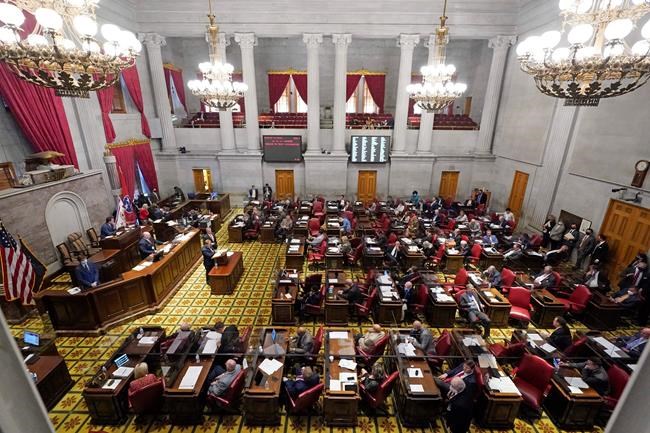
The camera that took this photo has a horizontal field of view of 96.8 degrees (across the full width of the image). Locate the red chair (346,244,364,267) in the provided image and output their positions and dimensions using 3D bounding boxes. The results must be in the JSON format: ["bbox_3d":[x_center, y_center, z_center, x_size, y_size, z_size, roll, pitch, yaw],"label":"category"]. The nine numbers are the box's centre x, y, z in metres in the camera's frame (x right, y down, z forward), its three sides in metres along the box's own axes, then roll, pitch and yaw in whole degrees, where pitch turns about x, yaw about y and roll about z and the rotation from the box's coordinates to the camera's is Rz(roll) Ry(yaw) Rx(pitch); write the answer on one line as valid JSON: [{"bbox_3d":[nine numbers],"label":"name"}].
[{"bbox_3d":[1.228,1.617,11.878,0.690,1.080,0.670,9,20,25],"label":"red chair"}]

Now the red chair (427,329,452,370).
[{"bbox_3d":[2.550,3.234,6.776,0.670,1.060,0.630,-1,19,-5],"label":"red chair"}]

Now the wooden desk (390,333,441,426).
[{"bbox_3d":[1.960,3.554,6.569,0.690,0.750,1.900,0,18,1],"label":"wooden desk"}]

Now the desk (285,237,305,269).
[{"bbox_3d":[-1.206,1.568,12.534,0.690,0.750,1.900,0,18,1],"label":"desk"}]

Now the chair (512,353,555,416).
[{"bbox_3d":[4.305,3.555,6.059,0.670,1.080,0.690,16,24,40],"label":"chair"}]

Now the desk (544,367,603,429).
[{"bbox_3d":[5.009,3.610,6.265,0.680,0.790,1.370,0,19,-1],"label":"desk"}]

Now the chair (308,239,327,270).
[{"bbox_3d":[-0.305,1.573,11.998,0.690,1.080,0.670,1,18,3],"label":"chair"}]

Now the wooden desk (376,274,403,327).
[{"bbox_3d":[1.921,2.539,9.284,0.680,0.790,1.900,0,19,-1],"label":"wooden desk"}]

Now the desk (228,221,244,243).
[{"bbox_3d":[-4.338,0.753,14.378,0.660,0.800,0.930,1,19,1],"label":"desk"}]

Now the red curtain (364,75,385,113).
[{"bbox_3d":[3.489,-8.514,20.586,1.500,2.750,0.250,0,19,-1],"label":"red curtain"}]

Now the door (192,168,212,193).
[{"bbox_3d":[-8.119,-1.837,19.306,1.280,2.500,0.140,1,19,1],"label":"door"}]

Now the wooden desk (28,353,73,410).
[{"bbox_3d":[-6.173,3.741,5.926,0.720,0.750,1.450,0,18,1],"label":"wooden desk"}]

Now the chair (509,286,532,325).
[{"bbox_3d":[5.711,2.745,8.504,0.630,0.950,0.680,11,22,27],"label":"chair"}]

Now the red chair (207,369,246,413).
[{"bbox_3d":[-1.945,3.522,5.837,0.670,1.060,0.630,7,20,18],"label":"red chair"}]

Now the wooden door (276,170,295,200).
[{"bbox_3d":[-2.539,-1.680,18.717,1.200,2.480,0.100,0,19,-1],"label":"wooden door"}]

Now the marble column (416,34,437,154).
[{"bbox_3d":[6.460,-7.258,17.606,1.200,6.680,1.200,1,19,1],"label":"marble column"}]

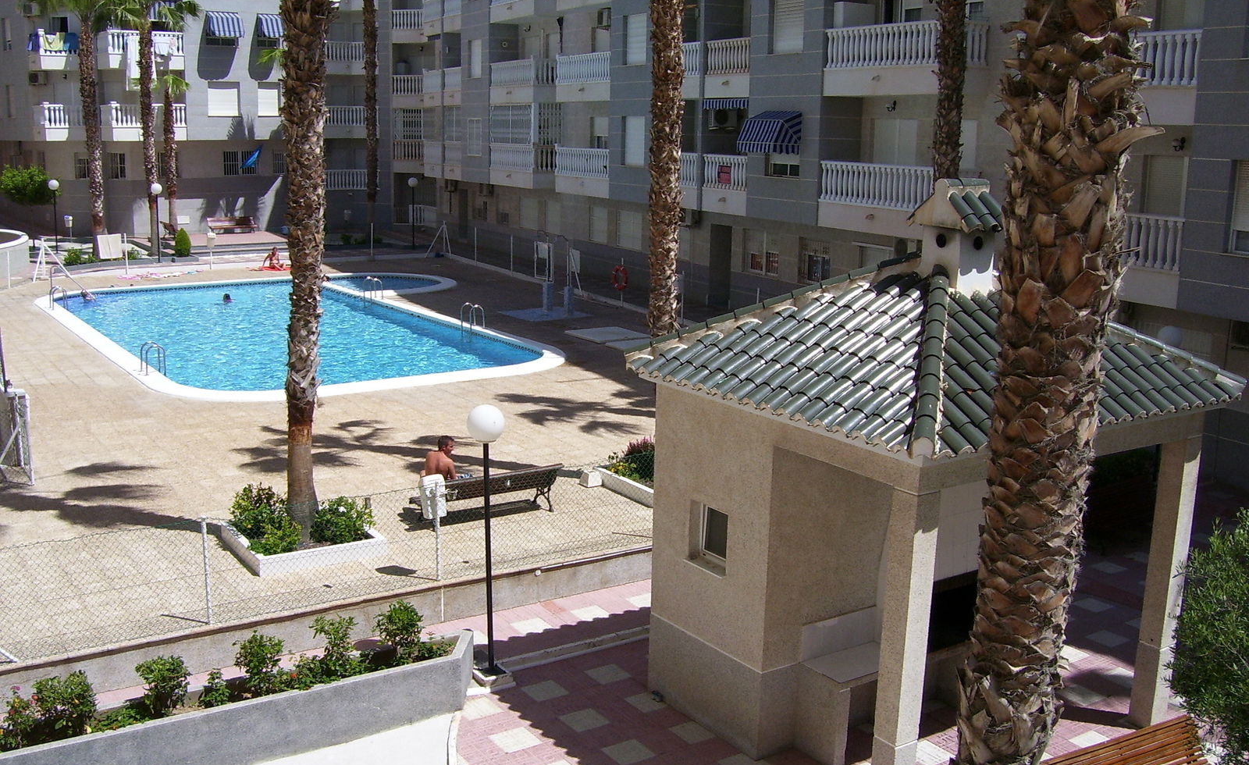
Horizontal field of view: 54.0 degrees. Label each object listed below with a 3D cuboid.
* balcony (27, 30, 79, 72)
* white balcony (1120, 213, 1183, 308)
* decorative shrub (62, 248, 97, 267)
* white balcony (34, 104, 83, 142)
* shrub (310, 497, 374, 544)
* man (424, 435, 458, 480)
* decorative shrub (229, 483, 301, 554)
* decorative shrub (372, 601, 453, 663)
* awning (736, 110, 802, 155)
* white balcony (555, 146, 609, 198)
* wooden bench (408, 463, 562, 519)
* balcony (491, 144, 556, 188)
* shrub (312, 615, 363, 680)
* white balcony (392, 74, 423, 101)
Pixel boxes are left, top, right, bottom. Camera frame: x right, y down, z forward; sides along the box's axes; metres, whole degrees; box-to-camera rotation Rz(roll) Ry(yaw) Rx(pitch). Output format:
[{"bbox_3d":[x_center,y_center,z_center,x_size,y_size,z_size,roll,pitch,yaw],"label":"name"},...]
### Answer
[{"bbox_3d":[-23.617,-13.762,50.837,1.525,1.550,1.400,-9,16,-39],"label":"balcony"},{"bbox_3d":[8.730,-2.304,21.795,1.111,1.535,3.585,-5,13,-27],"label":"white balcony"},{"bbox_3d":[-19.324,-4.429,43.500,1.150,0.550,0.900,-5,13,-23],"label":"decorative shrub"},{"bbox_3d":[-23.597,-10.862,51.147,1.532,1.530,1.400,-9,16,-39],"label":"white balcony"},{"bbox_3d":[-3.671,1.739,16.070,0.740,0.550,0.700,-7,15,-33],"label":"shrub"},{"bbox_3d":[-2.548,1.256,17.224,0.580,1.141,0.800,4,12,15],"label":"man"},{"bbox_3d":[-4.538,1.747,15.576,0.800,0.700,0.900,-7,15,-33],"label":"decorative shrub"},{"bbox_3d":[-2.225,2.555,12.712,0.680,0.590,0.520,-6,13,-27],"label":"decorative shrub"},{"bbox_3d":[4.077,-7.107,34.771,0.760,1.170,1.900,-7,15,-35],"label":"awning"},{"bbox_3d":[-1.059,-7.519,43.719,1.100,1.650,3.400,-7,15,-35],"label":"white balcony"},{"bbox_3d":[-1.932,1.534,17.242,2.000,0.740,0.700,-7,15,-33],"label":"wooden bench"},{"bbox_3d":[-3.666,-8.076,45.823,1.250,1.460,4.229,-5,13,-27],"label":"balcony"},{"bbox_3d":[-2.869,2.654,12.290,0.493,0.600,0.458,-6,14,-29],"label":"shrub"},{"bbox_3d":[-10.074,-13.415,56.472,1.450,1.380,1.100,-6,13,-27],"label":"white balcony"}]

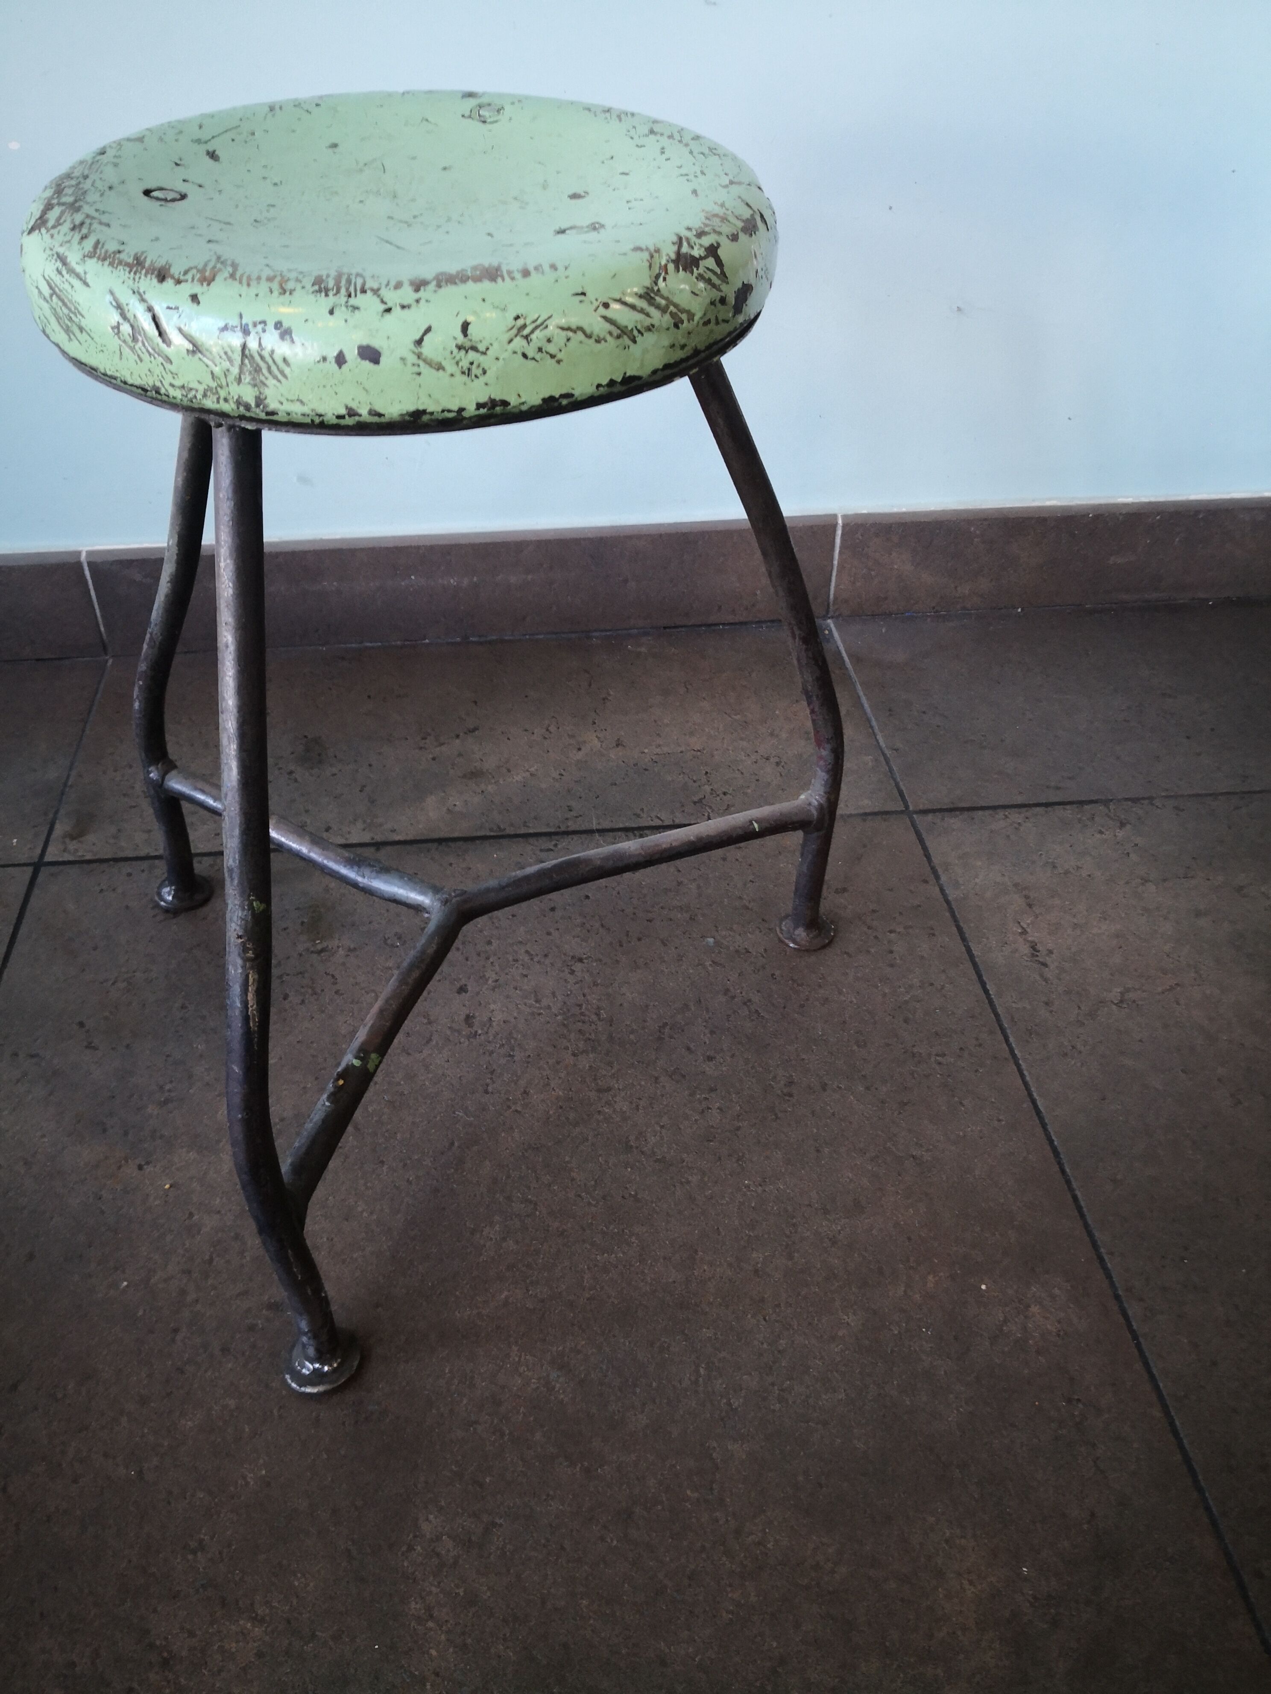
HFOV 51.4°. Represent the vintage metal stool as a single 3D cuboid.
[{"bbox_3d":[-0.108,-0.040,0.597,0.446,0.472,0.379,5,41,5],"label":"vintage metal stool"}]

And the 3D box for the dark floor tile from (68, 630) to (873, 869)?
[{"bbox_3d":[-0.117,-0.088,1.023,0.601,0.010,0.260,-4,41,-5],"label":"dark floor tile"}]

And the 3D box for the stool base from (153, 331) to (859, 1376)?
[{"bbox_3d":[-0.109,-0.015,0.607,0.446,0.421,0.360,5,41,5],"label":"stool base"}]

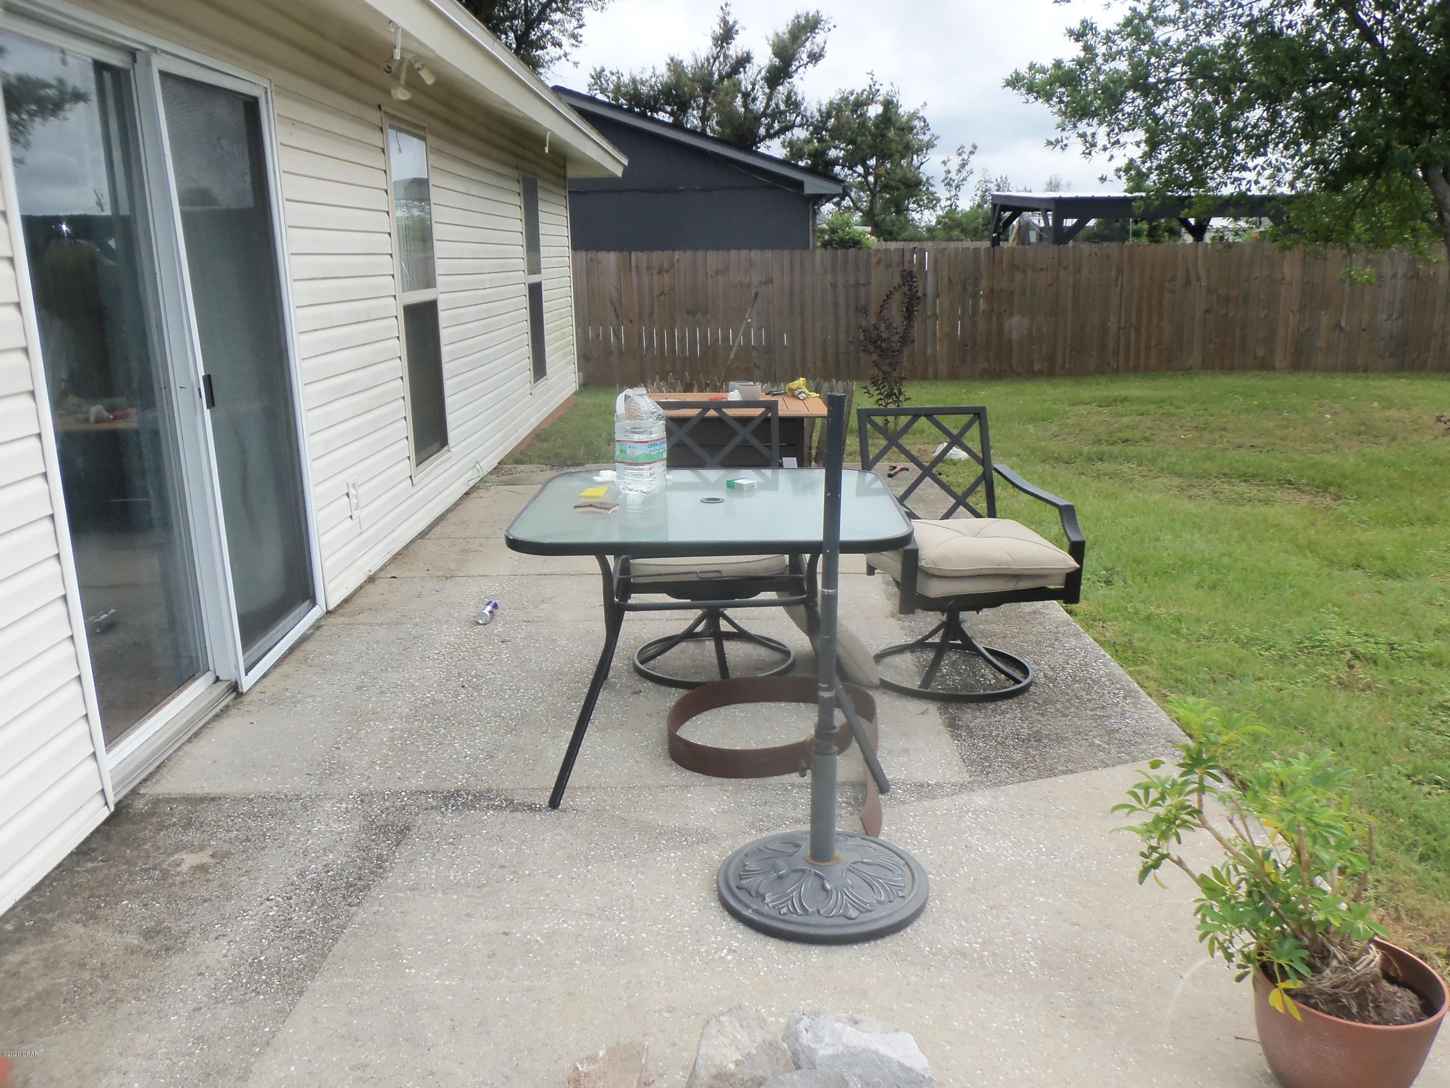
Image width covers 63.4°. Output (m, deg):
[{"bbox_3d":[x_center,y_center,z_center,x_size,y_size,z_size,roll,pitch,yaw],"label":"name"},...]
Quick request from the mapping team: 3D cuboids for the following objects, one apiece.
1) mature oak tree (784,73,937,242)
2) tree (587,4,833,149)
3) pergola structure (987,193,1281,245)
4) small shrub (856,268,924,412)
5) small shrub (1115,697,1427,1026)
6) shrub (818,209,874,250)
[{"bbox_3d":[4.851,-12.651,42.202,5.430,7.580,5.600,-1,14,0],"label":"mature oak tree"},{"bbox_3d":[-0.551,-12.401,38.145,8.060,9.340,8.000,-1,14,0],"label":"tree"},{"bbox_3d":[6.922,-4.609,19.855,3.870,2.800,4.100,-1,14,0],"label":"pergola structure"},{"bbox_3d":[1.427,-1.657,10.170,0.570,1.410,0.550,-1,14,0],"label":"small shrub"},{"bbox_3d":[0.895,0.507,1.988,0.470,0.560,0.410,-1,14,0],"label":"small shrub"},{"bbox_3d":[2.398,-5.445,23.891,1.290,2.550,1.250,-1,14,0],"label":"shrub"}]

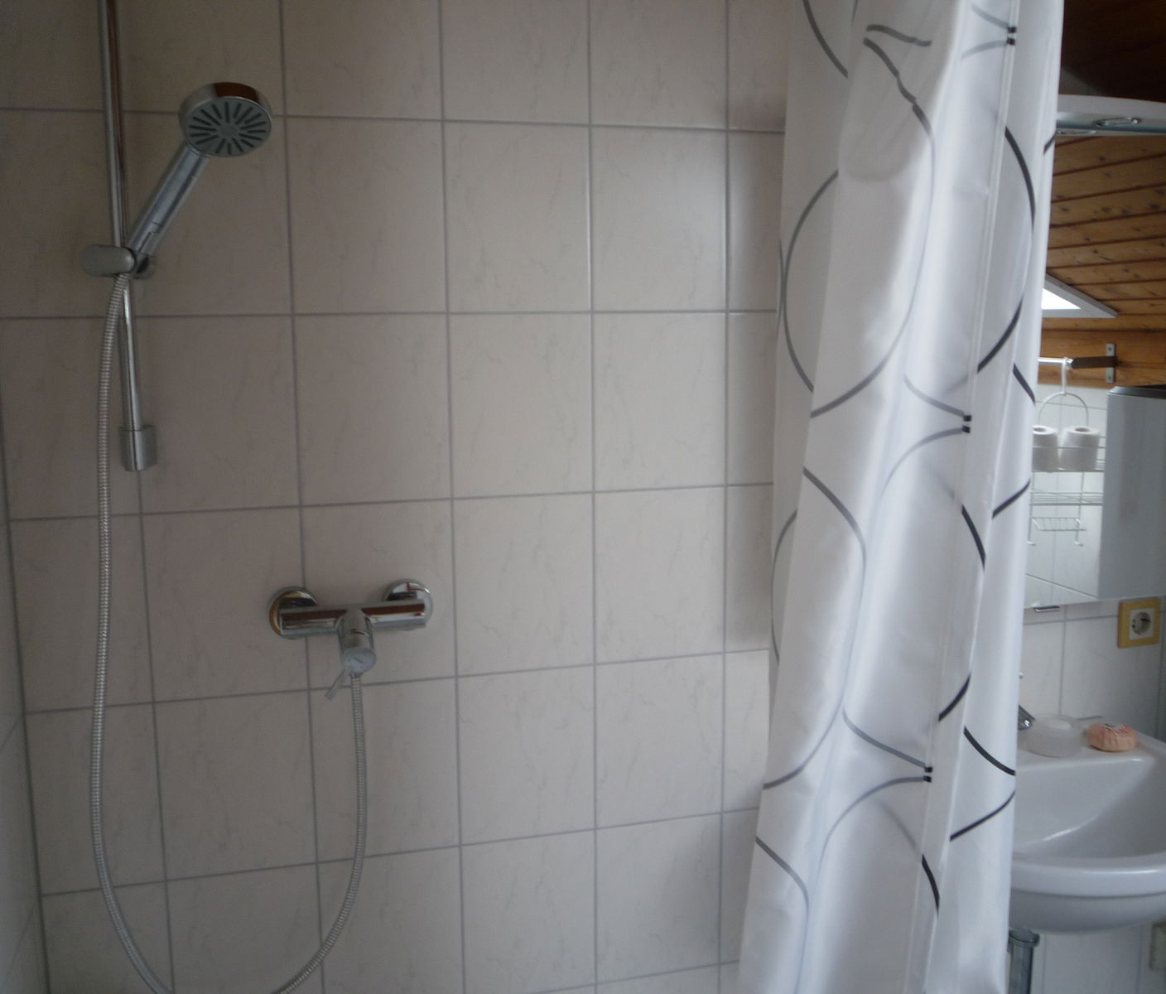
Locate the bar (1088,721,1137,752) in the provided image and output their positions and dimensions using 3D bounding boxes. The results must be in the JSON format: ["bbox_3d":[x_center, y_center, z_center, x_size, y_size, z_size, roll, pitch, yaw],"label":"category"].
[{"bbox_3d":[0.842,0.381,1.825,0.081,0.036,0.068,3,9,25],"label":"bar"}]

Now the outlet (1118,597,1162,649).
[{"bbox_3d":[0.923,0.209,1.904,0.080,0.080,0.011,-3,9,-15],"label":"outlet"}]

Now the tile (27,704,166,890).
[{"bbox_3d":[-0.632,0.393,1.495,0.156,0.248,0.008,-3,8,-15],"label":"tile"}]

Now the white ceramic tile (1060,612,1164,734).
[{"bbox_3d":[0.878,0.320,1.919,0.198,0.248,0.008,-3,8,-15],"label":"white ceramic tile"}]

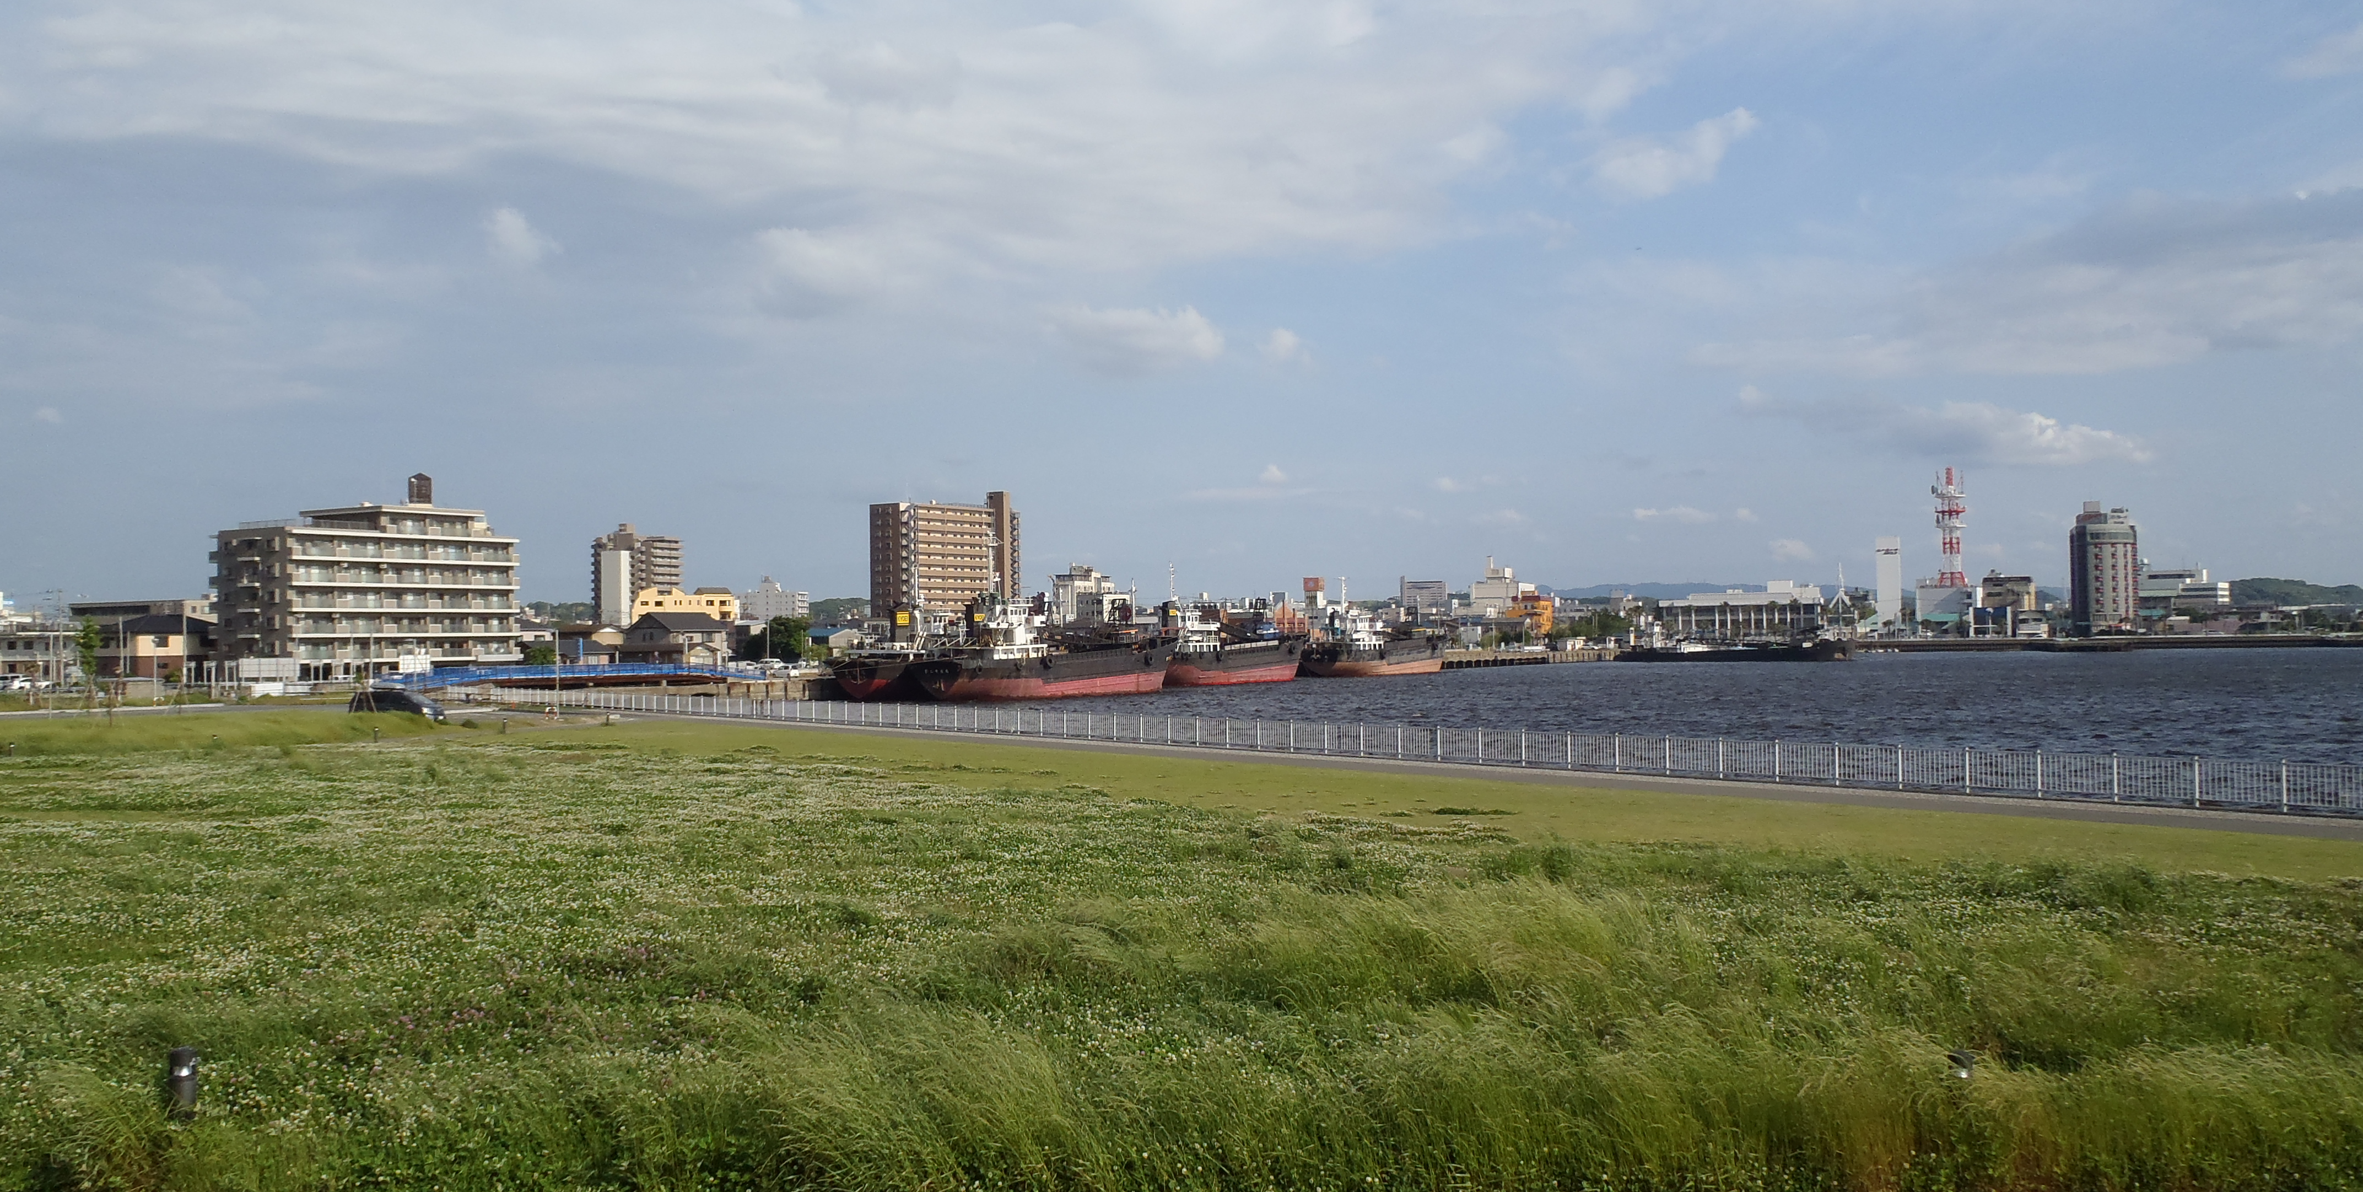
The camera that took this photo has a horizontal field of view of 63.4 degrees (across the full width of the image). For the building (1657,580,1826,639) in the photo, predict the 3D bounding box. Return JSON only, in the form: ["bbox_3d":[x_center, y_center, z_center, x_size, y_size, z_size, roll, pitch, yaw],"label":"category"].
[{"bbox_3d":[182.820,6.550,621.810,49.000,19.730,28.000,-1,-1,21],"label":"building"}]

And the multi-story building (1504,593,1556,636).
[{"bbox_3d":[95.160,7.340,522.220,11.000,15.810,10.000,-2,-2,36],"label":"multi-story building"}]

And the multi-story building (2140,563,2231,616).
[{"bbox_3d":[472.780,3.300,906.710,38.000,31.890,26.000,-2,-2,36],"label":"multi-story building"}]

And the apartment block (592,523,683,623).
[{"bbox_3d":[-181.120,-0.300,637.010,20.000,43.740,22.000,-2,-2,36],"label":"apartment block"}]

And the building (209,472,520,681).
[{"bbox_3d":[-97.780,-2.280,230.060,16.000,25.000,30.000,-1,-1,33],"label":"building"}]

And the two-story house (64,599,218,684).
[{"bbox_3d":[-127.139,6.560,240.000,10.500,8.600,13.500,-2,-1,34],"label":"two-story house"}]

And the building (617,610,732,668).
[{"bbox_3d":[-73.060,7.120,275.710,12.000,9.180,10.500,-2,-2,36],"label":"building"}]

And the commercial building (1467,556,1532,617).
[{"bbox_3d":[108.630,2.210,650.080,16.000,29.500,17.000,-1,-1,33],"label":"commercial building"}]

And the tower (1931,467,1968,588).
[{"bbox_3d":[270.970,-24.120,675.660,9.600,42.370,9.600,-2,-2,36],"label":"tower"}]

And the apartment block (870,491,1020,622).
[{"bbox_3d":[-62.040,-5.760,506.580,18.500,43.200,41.000,-1,-1,33],"label":"apartment block"}]

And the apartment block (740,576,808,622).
[{"bbox_3d":[-190.690,8.630,899.990,38.000,34.200,11.000,-1,-1,33],"label":"apartment block"}]

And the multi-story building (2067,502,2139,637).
[{"bbox_3d":[284.740,-6.890,590.220,18.500,40.600,18.000,-1,-1,33],"label":"multi-story building"}]

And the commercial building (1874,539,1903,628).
[{"bbox_3d":[233.280,-1.980,630.140,7.400,33.600,4.500,-1,-1,33],"label":"commercial building"}]

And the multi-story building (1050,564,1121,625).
[{"bbox_3d":[-25.460,4.920,561.960,18.500,25.690,16.000,-2,-2,36],"label":"multi-story building"}]

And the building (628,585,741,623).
[{"bbox_3d":[-118.150,6.560,454.990,25.000,17.500,14.000,0,-1,-7],"label":"building"}]

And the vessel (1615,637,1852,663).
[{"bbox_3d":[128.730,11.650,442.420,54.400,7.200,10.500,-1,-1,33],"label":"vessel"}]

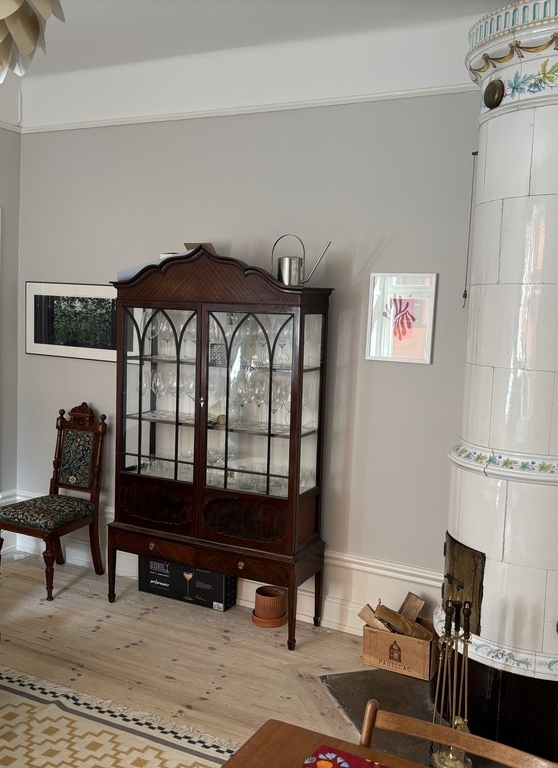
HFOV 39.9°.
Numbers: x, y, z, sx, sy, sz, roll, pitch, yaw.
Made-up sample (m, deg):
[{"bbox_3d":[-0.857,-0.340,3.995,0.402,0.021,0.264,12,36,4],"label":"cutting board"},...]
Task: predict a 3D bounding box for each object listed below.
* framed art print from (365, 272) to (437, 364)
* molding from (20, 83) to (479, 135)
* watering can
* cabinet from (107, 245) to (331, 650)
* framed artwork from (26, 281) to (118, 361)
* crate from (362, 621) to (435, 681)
[{"bbox_3d":[0.602,-0.324,3.786,0.332,0.432,0.020,5,6,27],"label":"framed art print"},{"bbox_3d":[-0.339,-1.478,4.196,2.872,0.036,0.030,5,6,27],"label":"molding"},{"bbox_3d":[0.109,-0.606,3.805,0.308,0.266,0.125,4,6,20],"label":"watering can"},{"bbox_3d":[-0.337,0.276,4.100,1.157,1.962,0.373,5,6,27],"label":"cabinet"},{"bbox_3d":[-1.199,-0.383,4.727,0.945,0.460,0.020,5,6,27],"label":"framed artwork"},{"bbox_3d":[0.601,1.244,3.687,0.324,0.188,0.254,5,6,27],"label":"crate"}]

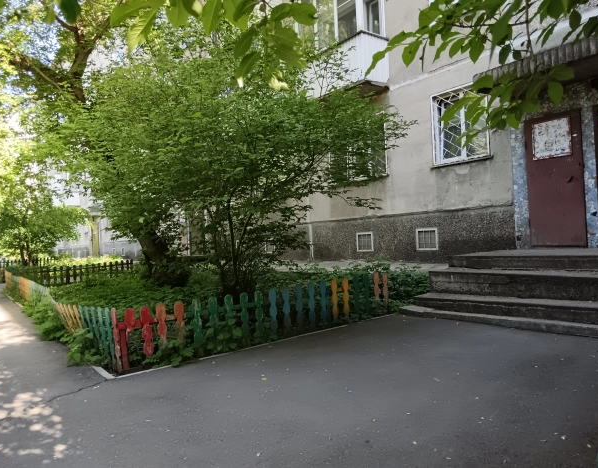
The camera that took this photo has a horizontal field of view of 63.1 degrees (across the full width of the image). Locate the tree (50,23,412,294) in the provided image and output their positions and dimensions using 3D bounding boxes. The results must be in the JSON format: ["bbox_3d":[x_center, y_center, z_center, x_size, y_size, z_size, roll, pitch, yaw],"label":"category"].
[{"bbox_3d":[-1.020,-1.050,7.200,5.100,4.000,4.600,-2,-1,-8],"label":"tree"}]

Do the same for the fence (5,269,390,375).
[{"bbox_3d":[-2.934,0.881,8.292,3.368,0.470,9.770,-2,-1,-38],"label":"fence"}]

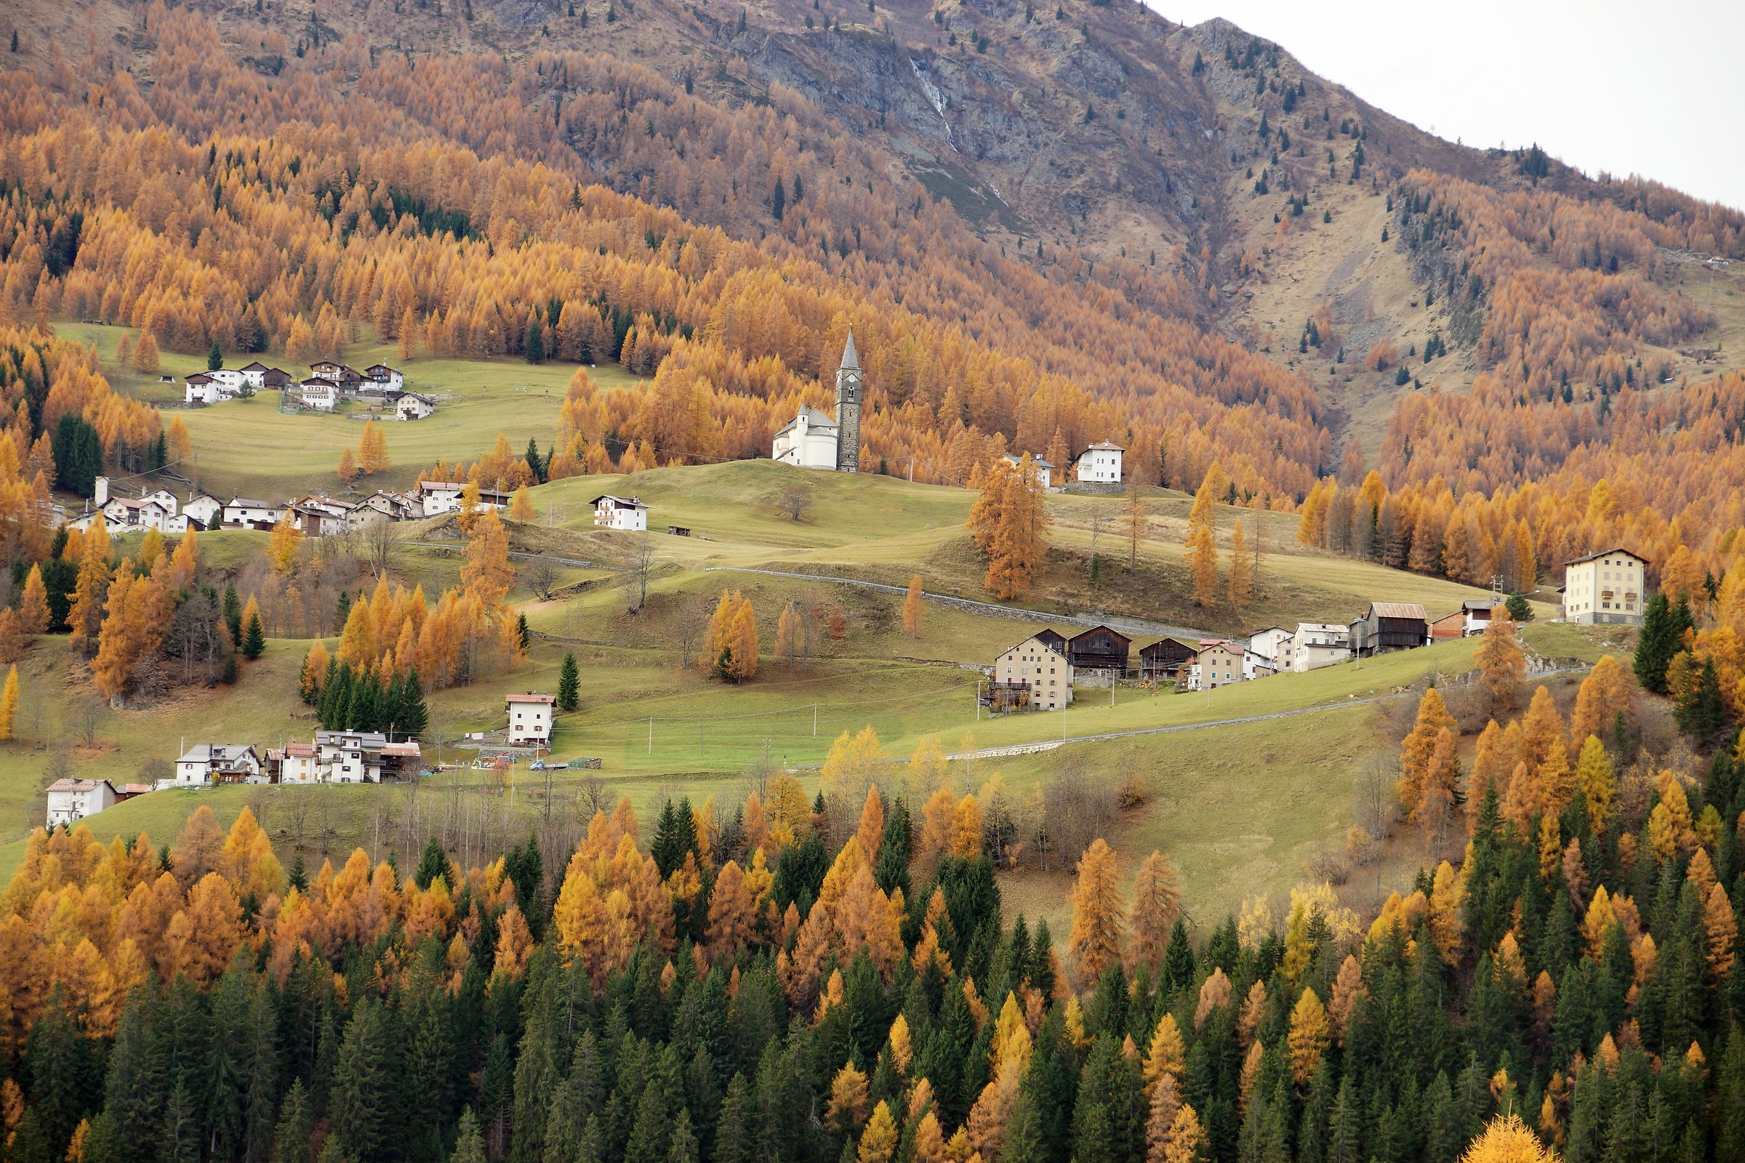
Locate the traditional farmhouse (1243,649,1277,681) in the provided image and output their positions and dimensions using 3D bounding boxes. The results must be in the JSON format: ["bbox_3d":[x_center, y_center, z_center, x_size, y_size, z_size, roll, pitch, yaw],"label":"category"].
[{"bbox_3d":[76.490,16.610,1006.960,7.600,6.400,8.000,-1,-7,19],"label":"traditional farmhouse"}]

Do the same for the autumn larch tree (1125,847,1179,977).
[{"bbox_3d":[48.990,58.670,890.000,9.250,23.370,9.250,2,-5,0],"label":"autumn larch tree"}]

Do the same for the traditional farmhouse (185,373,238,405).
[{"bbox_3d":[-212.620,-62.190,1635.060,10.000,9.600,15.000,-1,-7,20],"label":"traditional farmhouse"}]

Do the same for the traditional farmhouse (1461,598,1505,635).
[{"bbox_3d":[125.680,7.300,1045.000,8.000,7.300,7.500,1,-5,-12],"label":"traditional farmhouse"}]

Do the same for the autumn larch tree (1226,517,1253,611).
[{"bbox_3d":[79.050,-3.370,1095.000,5.690,19.460,5.690,1,-6,0],"label":"autumn larch tree"}]

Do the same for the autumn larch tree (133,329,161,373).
[{"bbox_3d":[-242.500,-76.960,1700.000,8.830,14.430,8.830,1,-6,0],"label":"autumn larch tree"}]

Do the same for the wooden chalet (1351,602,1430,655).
[{"bbox_3d":[102.120,9.320,1004.780,14.000,10.000,9.000,2,-7,-6],"label":"wooden chalet"}]

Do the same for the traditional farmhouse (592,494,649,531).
[{"bbox_3d":[-70.860,-19.330,1430.000,12.870,9.000,8.600,7,-8,-41],"label":"traditional farmhouse"}]

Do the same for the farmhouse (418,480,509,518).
[{"bbox_3d":[-118.130,-23.990,1470.000,24.400,10.200,10.000,2,-6,-22],"label":"farmhouse"}]

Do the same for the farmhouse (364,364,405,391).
[{"bbox_3d":[-157.380,-65.730,1641.160,10.000,8.400,10.000,-1,-7,22],"label":"farmhouse"}]

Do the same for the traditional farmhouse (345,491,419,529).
[{"bbox_3d":[-139.600,-20.370,1450.000,17.000,9.500,13.500,0,-6,14],"label":"traditional farmhouse"}]

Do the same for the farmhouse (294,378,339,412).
[{"bbox_3d":[-178.690,-60.160,1639.190,11.800,9.800,11.000,1,-7,4],"label":"farmhouse"}]

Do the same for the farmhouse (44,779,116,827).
[{"bbox_3d":[-164.100,45.890,1056.350,11.000,10.200,11.000,-2,-7,23],"label":"farmhouse"}]

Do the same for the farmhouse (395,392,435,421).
[{"bbox_3d":[-147.380,-56.540,1642.430,8.800,8.600,11.000,-2,-8,24],"label":"farmhouse"}]

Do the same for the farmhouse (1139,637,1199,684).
[{"bbox_3d":[64.490,16.830,1110.000,11.500,9.300,11.000,1,-5,-8],"label":"farmhouse"}]

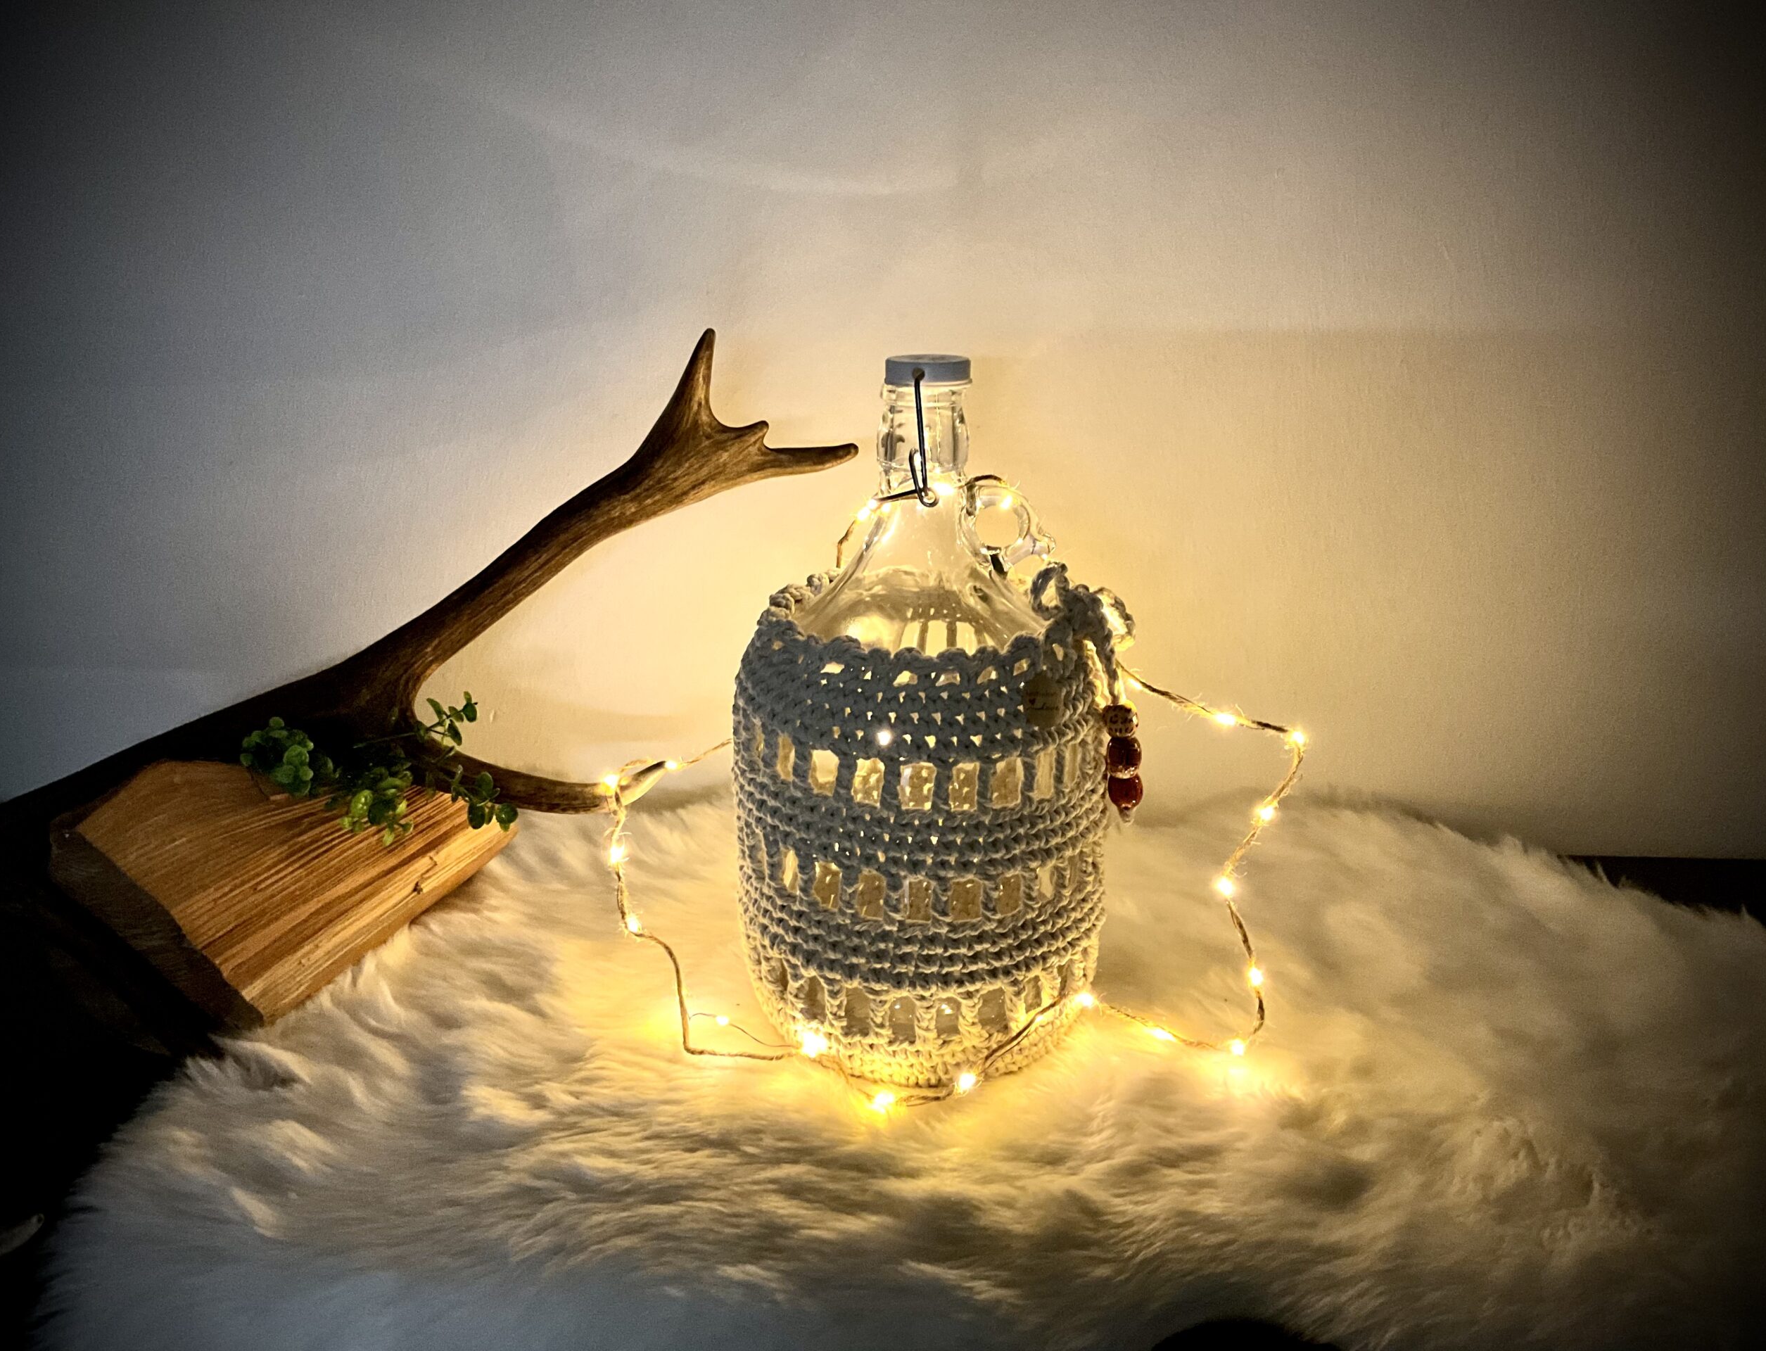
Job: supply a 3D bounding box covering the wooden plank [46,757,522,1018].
[{"bbox_3d":[-0.367,0.117,0.920,0.260,0.060,0.225,13,22,36],"label":"wooden plank"}]

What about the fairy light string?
[{"bbox_3d":[0.022,0.040,0.795,0.380,0.280,0.230,0,17,0],"label":"fairy light string"}]

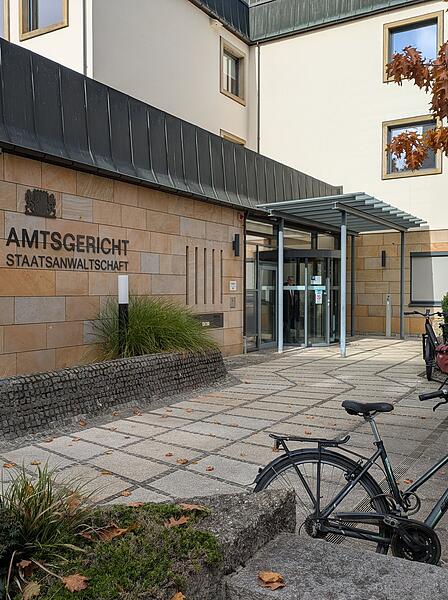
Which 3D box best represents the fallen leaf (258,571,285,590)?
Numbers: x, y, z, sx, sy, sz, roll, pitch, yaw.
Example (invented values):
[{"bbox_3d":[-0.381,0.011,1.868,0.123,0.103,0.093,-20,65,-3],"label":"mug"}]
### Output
[{"bbox_3d":[0.170,1.006,2.072,0.095,0.030,0.090,0,1,5],"label":"fallen leaf"}]

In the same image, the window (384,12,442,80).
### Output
[{"bbox_3d":[6.095,-8.084,18.574,1.865,1.905,0.200,1,1,31],"label":"window"}]

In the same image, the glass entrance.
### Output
[{"bbox_3d":[2.546,0.000,16.221,1.200,2.500,2.400,1,1,31],"label":"glass entrance"}]

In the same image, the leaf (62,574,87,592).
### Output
[{"bbox_3d":[-0.444,0.842,1.716,0.085,0.027,0.075,0,1,-15],"label":"leaf"}]

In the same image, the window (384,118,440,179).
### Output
[{"bbox_3d":[6.061,-4.897,18.647,1.855,1.860,0.200,1,1,31],"label":"window"}]

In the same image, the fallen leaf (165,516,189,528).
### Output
[{"bbox_3d":[-0.174,0.819,2.123,0.085,0.015,0.070,0,1,-17],"label":"fallen leaf"}]

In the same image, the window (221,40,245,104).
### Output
[{"bbox_3d":[0.284,-7.709,19.602,0.200,1.800,1.750,1,1,30],"label":"window"}]

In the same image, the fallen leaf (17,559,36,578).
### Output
[{"bbox_3d":[-0.625,0.850,1.829,0.065,0.035,0.065,0,1,-19],"label":"fallen leaf"}]

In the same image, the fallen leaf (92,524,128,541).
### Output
[{"bbox_3d":[-0.394,0.811,2.006,0.120,0.030,0.075,0,1,-17],"label":"fallen leaf"}]

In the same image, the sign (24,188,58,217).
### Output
[{"bbox_3d":[-2.555,-1.339,8.059,0.050,0.350,0.540,1,1,30],"label":"sign"}]

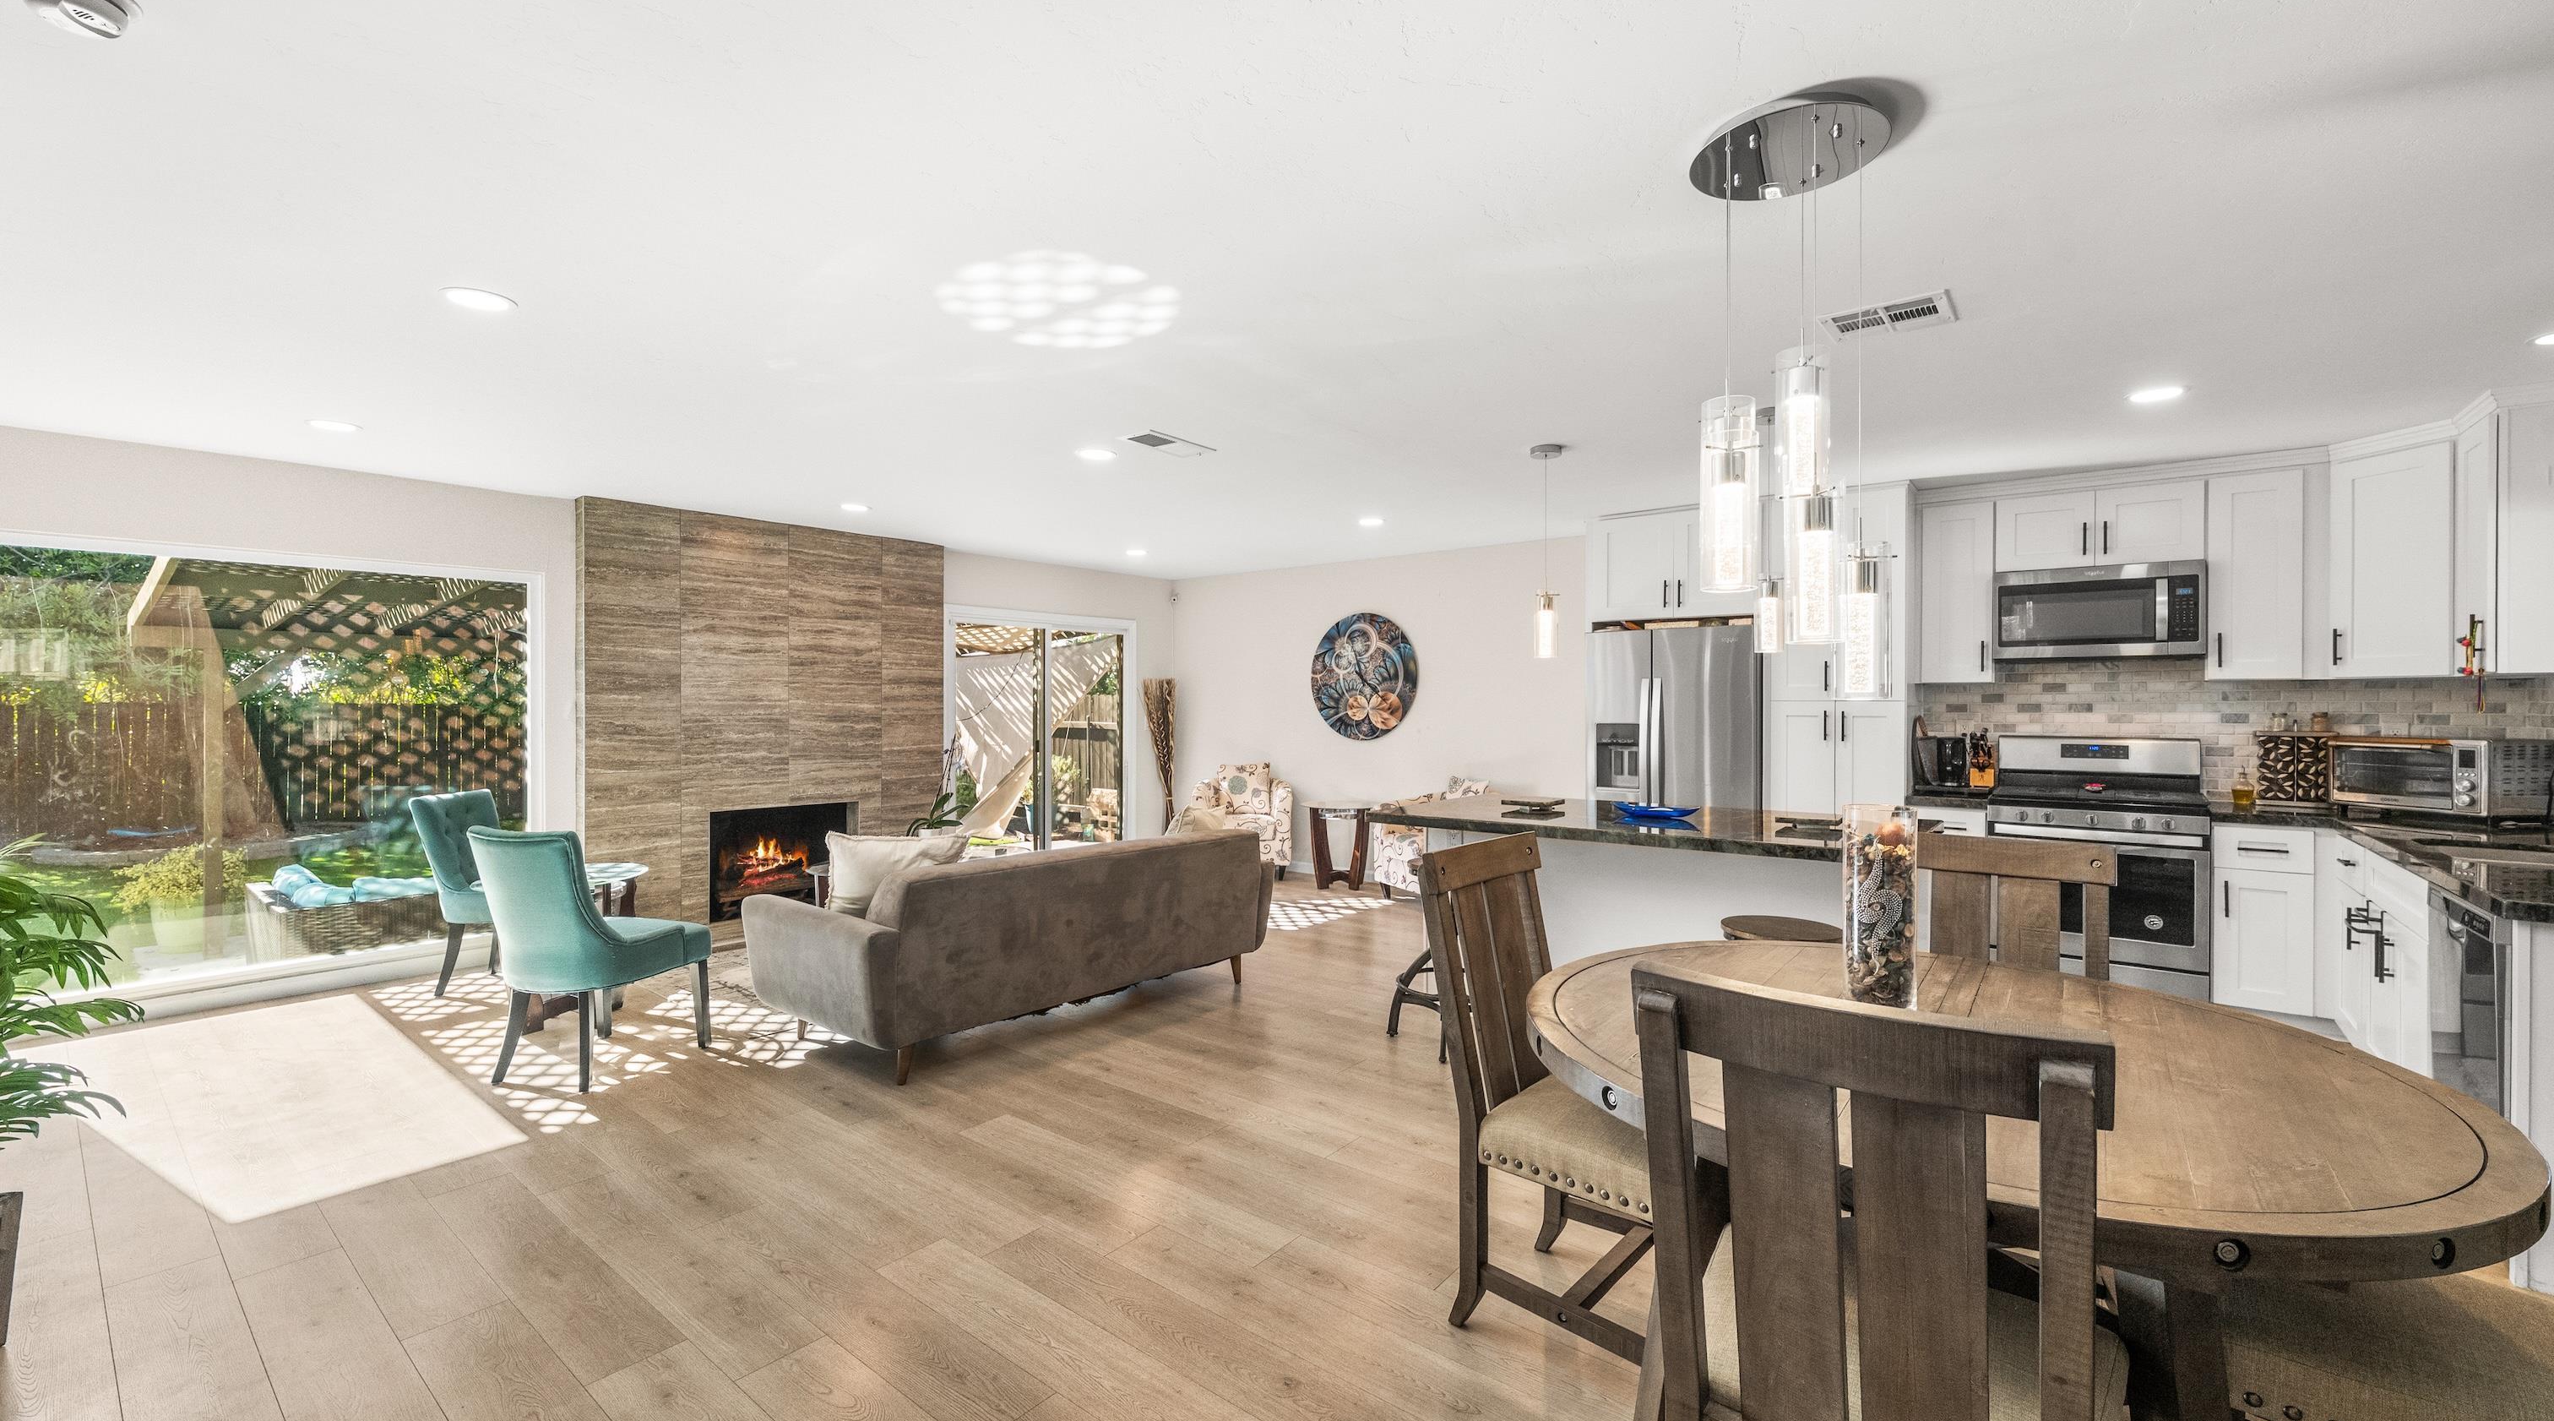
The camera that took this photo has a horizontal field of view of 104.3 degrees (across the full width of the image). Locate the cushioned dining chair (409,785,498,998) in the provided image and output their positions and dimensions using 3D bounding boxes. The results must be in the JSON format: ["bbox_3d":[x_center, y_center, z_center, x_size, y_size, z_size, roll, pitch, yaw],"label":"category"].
[{"bbox_3d":[-3.627,0.846,4.806,0.655,0.942,0.536,0,0,-8],"label":"cushioned dining chair"}]

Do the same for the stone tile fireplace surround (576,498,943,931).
[{"bbox_3d":[-3.050,0.089,6.135,0.188,2.442,2.143,0,0,38],"label":"stone tile fireplace surround"}]

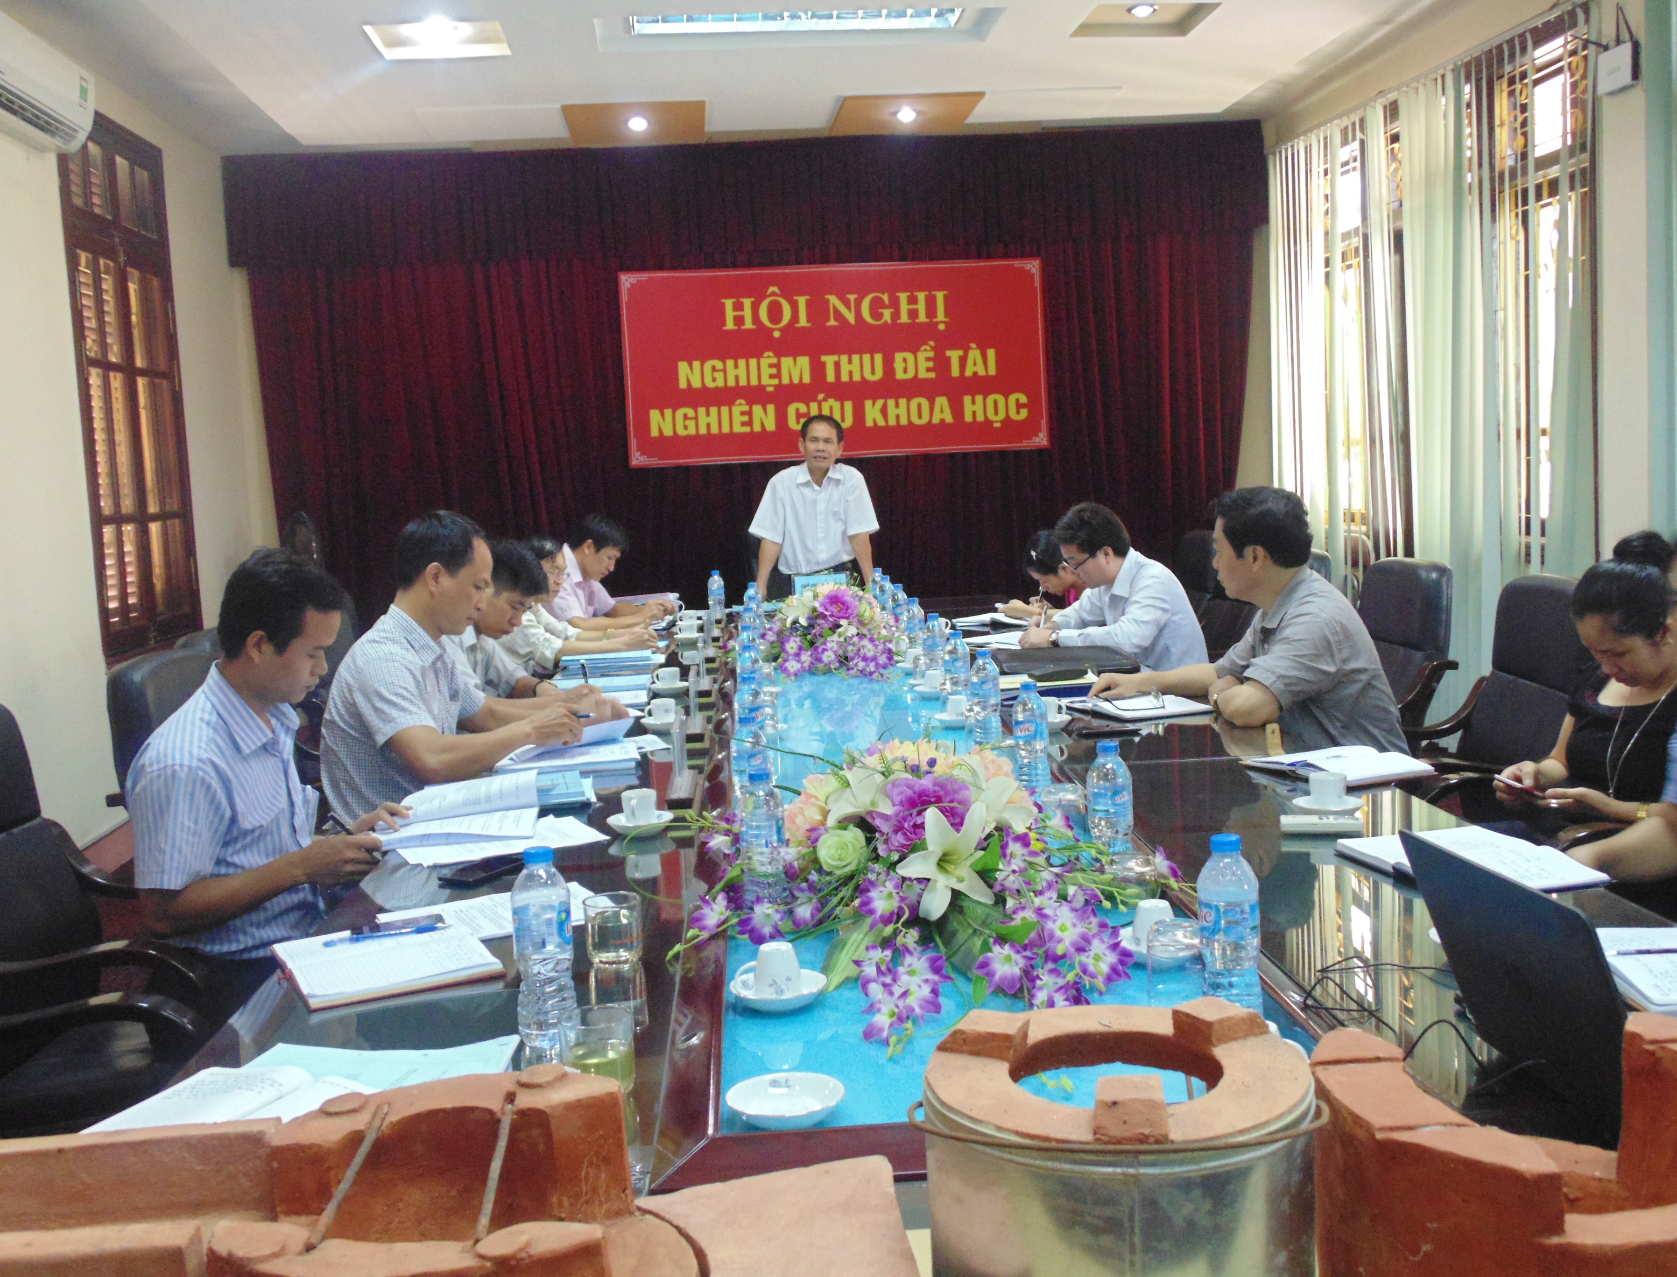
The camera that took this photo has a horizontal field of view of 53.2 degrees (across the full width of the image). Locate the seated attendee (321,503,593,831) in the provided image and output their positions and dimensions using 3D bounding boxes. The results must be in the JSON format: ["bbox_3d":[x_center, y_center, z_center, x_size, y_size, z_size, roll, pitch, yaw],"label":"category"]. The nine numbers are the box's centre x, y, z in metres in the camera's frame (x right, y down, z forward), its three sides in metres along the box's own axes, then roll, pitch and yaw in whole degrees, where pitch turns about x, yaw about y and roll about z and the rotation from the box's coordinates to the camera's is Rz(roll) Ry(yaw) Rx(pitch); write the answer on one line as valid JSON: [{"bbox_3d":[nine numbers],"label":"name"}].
[{"bbox_3d":[-0.729,0.393,3.471,0.640,1.320,0.520,-2,6,5],"label":"seated attendee"}]

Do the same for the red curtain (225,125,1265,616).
[{"bbox_3d":[-0.390,-1.117,9.177,5.609,3.162,0.200,-3,6,-3],"label":"red curtain"}]

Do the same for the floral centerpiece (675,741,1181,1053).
[{"bbox_3d":[0.118,0.269,2.086,0.610,0.270,0.540,-3,7,-3],"label":"floral centerpiece"}]

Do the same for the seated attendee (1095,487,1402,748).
[{"bbox_3d":[0.919,0.287,3.699,0.640,1.250,0.550,-2,7,5],"label":"seated attendee"}]

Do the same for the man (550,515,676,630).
[{"bbox_3d":[-0.901,0.125,6.093,0.640,1.160,0.520,-3,7,-3],"label":"man"}]

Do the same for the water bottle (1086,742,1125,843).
[{"bbox_3d":[0.394,0.258,2.422,0.065,0.213,0.065,-3,6,-3],"label":"water bottle"}]

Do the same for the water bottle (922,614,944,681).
[{"bbox_3d":[0.274,0.040,4.747,0.065,0.213,0.065,-3,6,-3],"label":"water bottle"}]

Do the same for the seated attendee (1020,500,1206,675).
[{"bbox_3d":[0.836,0.174,4.962,0.600,1.180,0.500,-3,7,-3],"label":"seated attendee"}]

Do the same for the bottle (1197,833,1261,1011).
[{"bbox_3d":[0.416,0.316,1.788,0.066,0.213,0.066,-3,7,-3],"label":"bottle"}]

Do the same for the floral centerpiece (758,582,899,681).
[{"bbox_3d":[-0.031,-0.021,5.027,0.460,0.290,0.450,-3,6,-3],"label":"floral centerpiece"}]

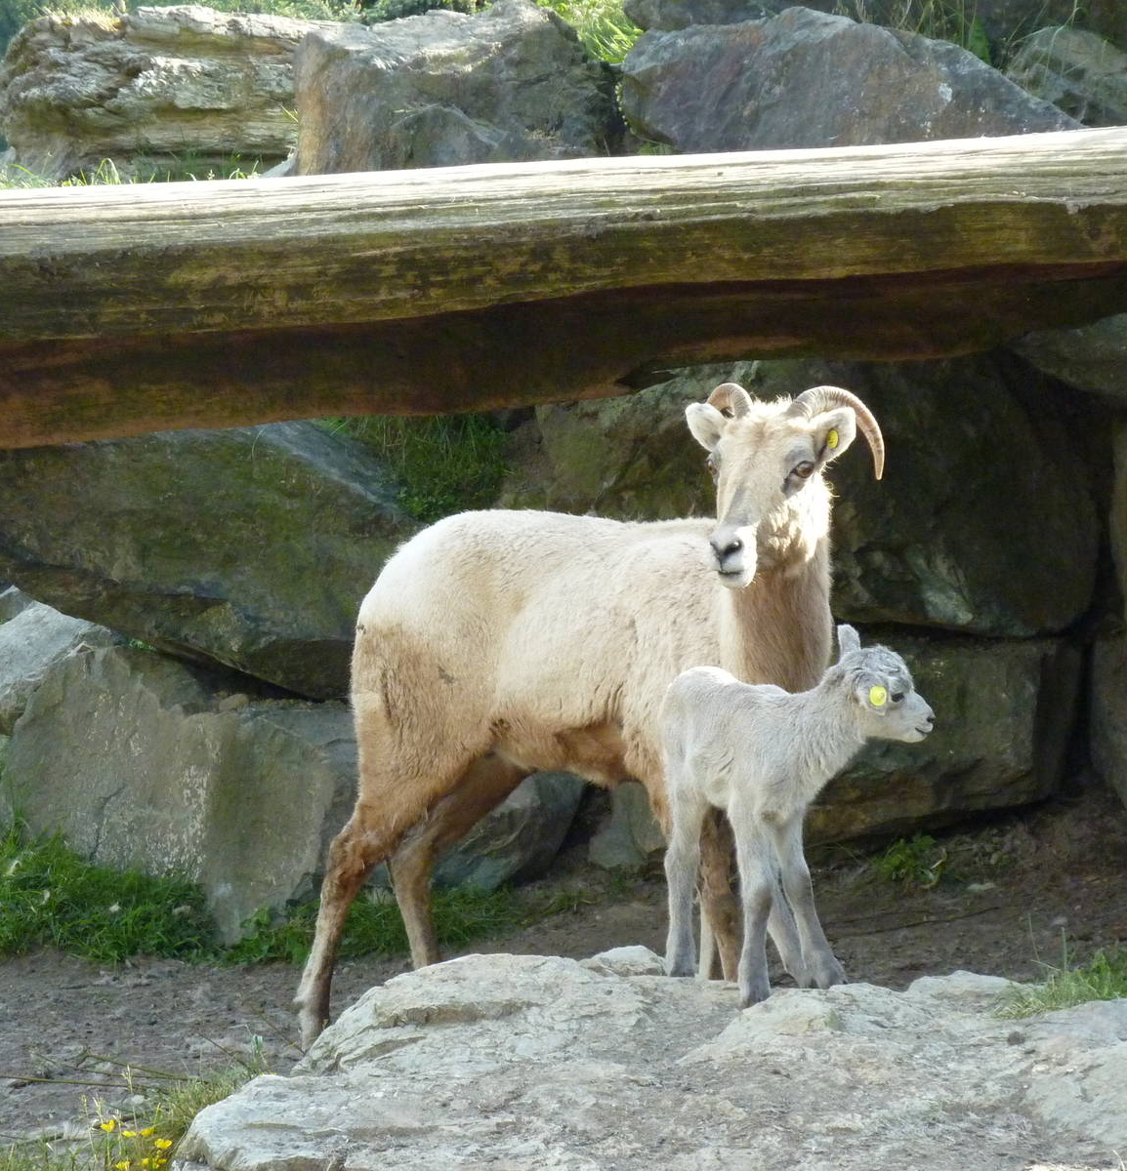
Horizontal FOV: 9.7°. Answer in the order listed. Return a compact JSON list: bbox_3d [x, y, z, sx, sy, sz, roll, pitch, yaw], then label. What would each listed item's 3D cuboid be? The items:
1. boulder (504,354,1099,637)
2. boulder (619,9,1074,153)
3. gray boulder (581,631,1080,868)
[{"bbox_3d":[0.446,-0.180,12.600,1.120,0.570,0.620,0,6,0],"label":"boulder"},{"bbox_3d":[0.577,-1.012,13.500,0.950,0.380,0.520,0,6,0],"label":"boulder"},{"bbox_3d":[0.480,0.309,12.400,0.930,0.440,0.550,0,6,0],"label":"gray boulder"}]

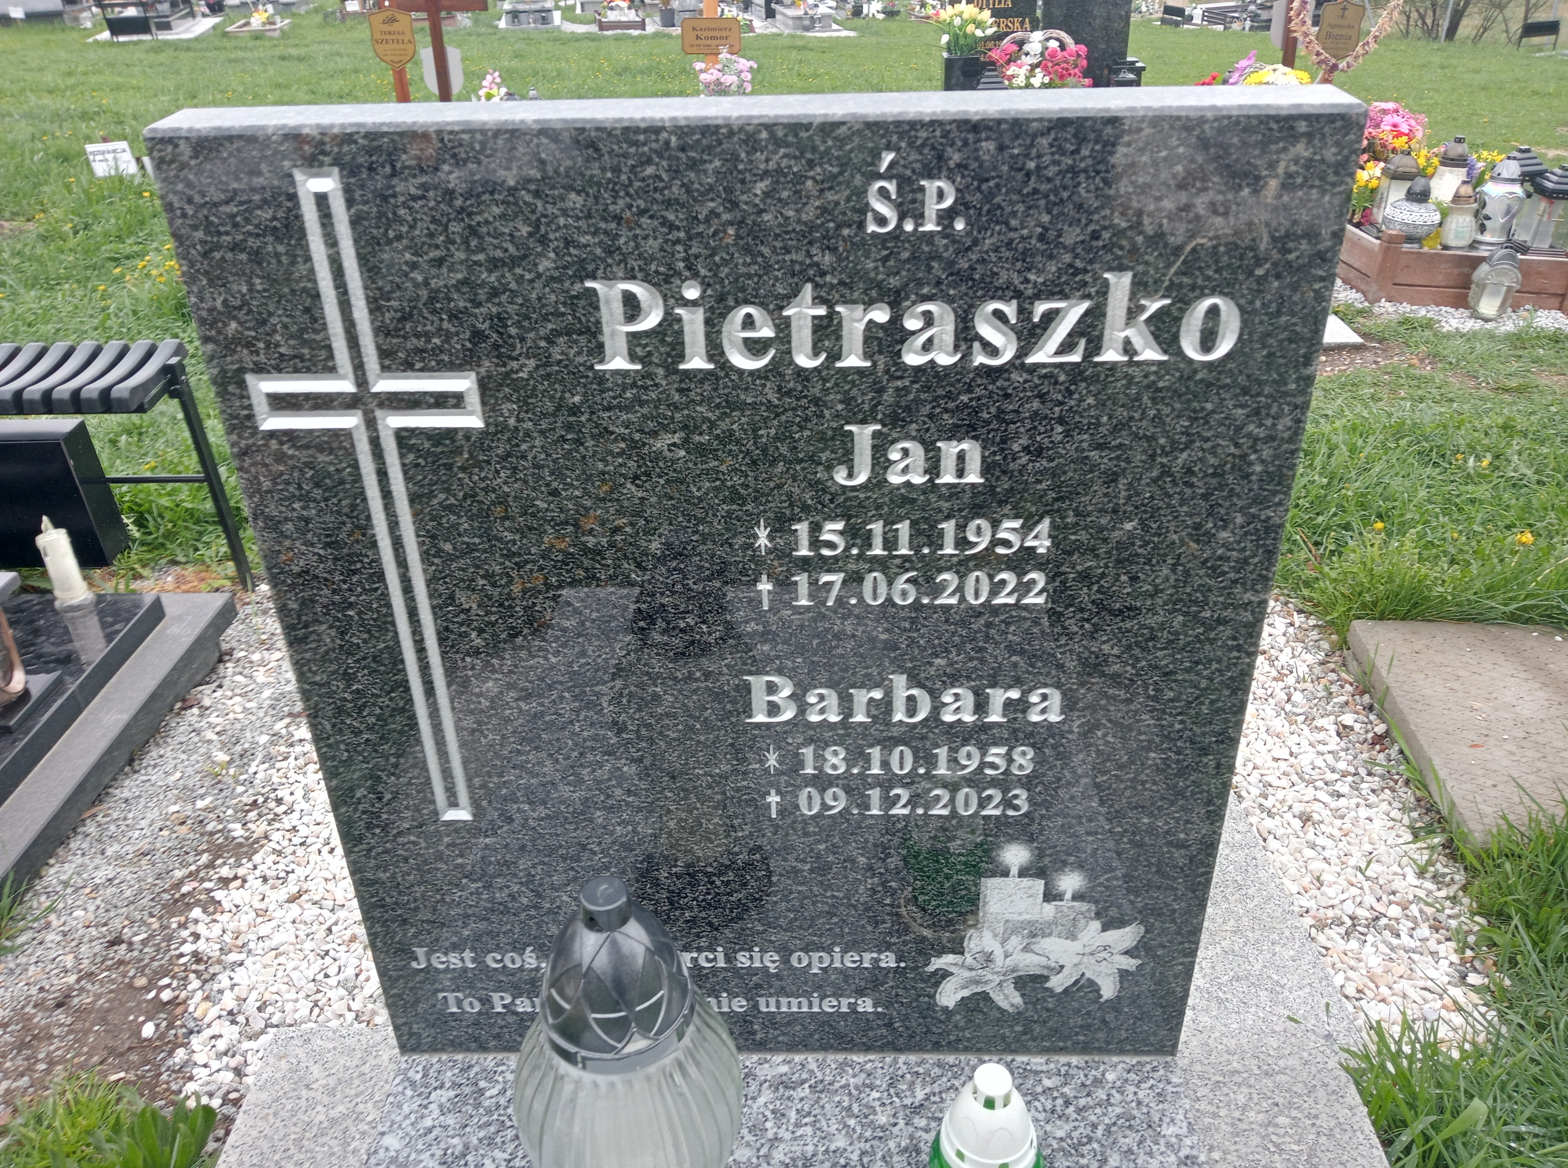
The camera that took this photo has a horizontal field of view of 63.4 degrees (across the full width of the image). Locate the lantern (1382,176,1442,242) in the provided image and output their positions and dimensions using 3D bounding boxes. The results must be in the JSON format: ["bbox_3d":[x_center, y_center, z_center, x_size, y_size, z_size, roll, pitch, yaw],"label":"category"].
[{"bbox_3d":[1.846,-1.097,3.727,0.163,0.190,0.163,10,32,20],"label":"lantern"}]

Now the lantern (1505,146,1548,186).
[{"bbox_3d":[2.265,-1.225,3.944,0.150,0.260,0.150,10,32,20],"label":"lantern"}]

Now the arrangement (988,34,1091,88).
[{"bbox_3d":[1.069,-2.167,5.374,0.410,0.300,0.270,0,30,3],"label":"arrangement"}]

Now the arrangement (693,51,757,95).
[{"bbox_3d":[-0.246,-2.167,5.519,0.260,0.280,0.230,-2,29,0],"label":"arrangement"}]

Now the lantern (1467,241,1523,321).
[{"bbox_3d":[2.000,-0.857,3.568,0.105,0.195,0.100,1,30,5],"label":"lantern"}]

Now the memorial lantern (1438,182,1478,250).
[{"bbox_3d":[1.948,-1.066,3.666,0.102,0.187,0.102,10,32,20],"label":"memorial lantern"}]

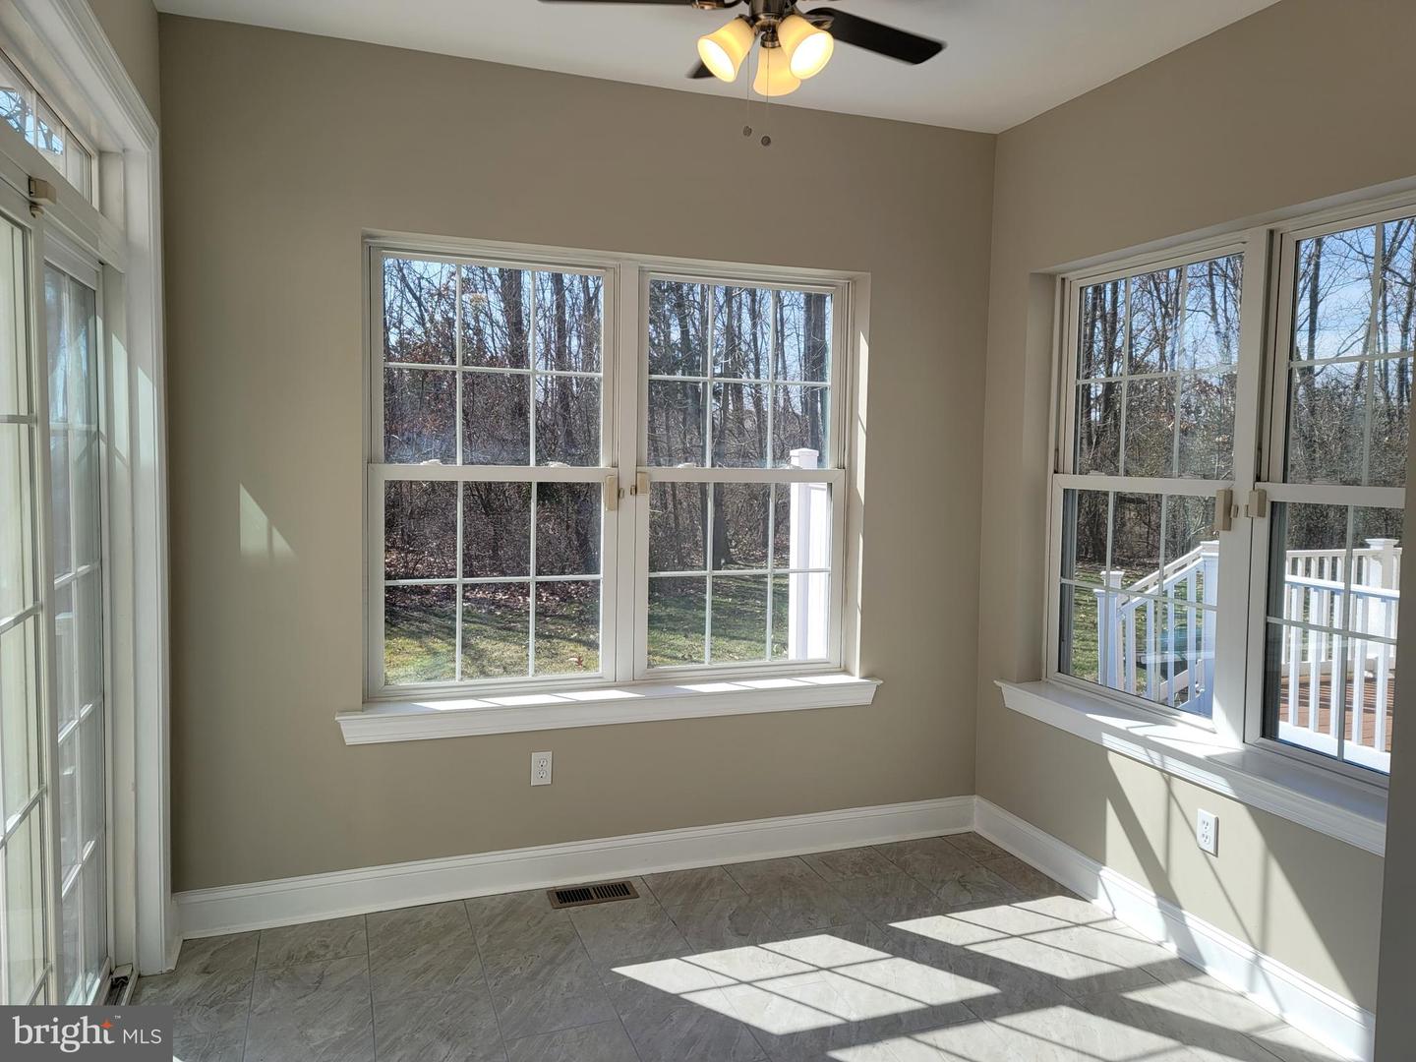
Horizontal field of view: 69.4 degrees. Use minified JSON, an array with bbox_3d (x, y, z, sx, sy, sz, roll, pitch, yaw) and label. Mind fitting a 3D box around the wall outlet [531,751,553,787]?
[{"bbox_3d":[-0.565,0.813,3.490,0.071,0.114,0.012,-1,5,-20],"label":"wall outlet"}]

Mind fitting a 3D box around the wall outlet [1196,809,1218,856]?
[{"bbox_3d":[1.464,0.886,3.006,0.012,0.114,0.071,-1,5,-20],"label":"wall outlet"}]

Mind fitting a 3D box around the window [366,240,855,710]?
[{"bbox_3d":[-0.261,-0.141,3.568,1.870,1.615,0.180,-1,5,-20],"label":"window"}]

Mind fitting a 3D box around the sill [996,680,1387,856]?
[{"bbox_3d":[1.486,0.694,3.060,0.180,0.106,1.855,-1,5,-20],"label":"sill"}]

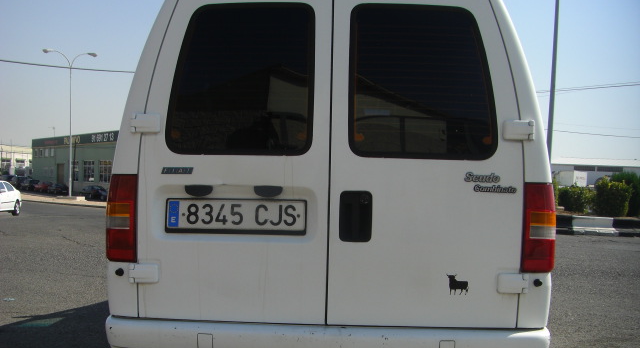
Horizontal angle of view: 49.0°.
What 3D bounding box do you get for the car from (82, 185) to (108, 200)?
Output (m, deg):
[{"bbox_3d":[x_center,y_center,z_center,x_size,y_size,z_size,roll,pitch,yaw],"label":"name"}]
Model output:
[{"bbox_3d":[-19.281,1.685,62.000,1.720,1.430,4.100,2,-1,-41],"label":"car"}]

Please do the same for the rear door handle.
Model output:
[{"bbox_3d":[0.134,0.159,2.610,0.120,0.188,0.040,1,-4,2],"label":"rear door handle"}]

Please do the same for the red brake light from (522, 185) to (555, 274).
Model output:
[{"bbox_3d":[0.819,0.201,2.650,0.130,0.333,0.100,1,-4,2],"label":"red brake light"}]

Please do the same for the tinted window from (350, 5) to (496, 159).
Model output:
[{"bbox_3d":[0.393,-0.356,2.675,0.549,0.596,0.030,1,-10,2],"label":"tinted window"}]

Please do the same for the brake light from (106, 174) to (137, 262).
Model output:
[{"bbox_3d":[-0.752,0.170,2.700,0.127,0.333,0.100,1,-4,2],"label":"brake light"}]

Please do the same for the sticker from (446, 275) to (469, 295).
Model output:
[{"bbox_3d":[0.509,0.409,2.595,0.081,0.076,0.004,1,-4,2],"label":"sticker"}]

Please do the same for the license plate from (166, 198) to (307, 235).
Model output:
[{"bbox_3d":[-0.313,0.162,2.635,0.528,0.128,0.020,1,-4,2],"label":"license plate"}]

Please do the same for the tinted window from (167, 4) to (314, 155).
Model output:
[{"bbox_3d":[-0.297,-0.367,2.690,0.546,0.590,0.030,1,-10,2],"label":"tinted window"}]

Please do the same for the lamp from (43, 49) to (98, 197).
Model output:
[{"bbox_3d":[-20.926,-4.283,59.000,4.600,12.400,0.400,2,-1,-32],"label":"lamp"}]

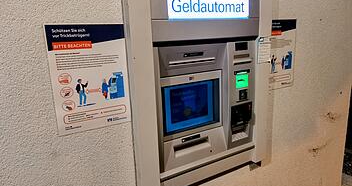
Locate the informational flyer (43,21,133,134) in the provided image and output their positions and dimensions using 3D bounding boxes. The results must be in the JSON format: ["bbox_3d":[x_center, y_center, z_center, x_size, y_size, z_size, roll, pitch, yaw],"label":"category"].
[{"bbox_3d":[-0.328,-0.056,1.046,0.297,0.420,0.008,-10,15,-30],"label":"informational flyer"}]

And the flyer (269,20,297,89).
[{"bbox_3d":[0.646,-0.227,1.625,0.297,0.420,0.008,-10,15,-30],"label":"flyer"}]

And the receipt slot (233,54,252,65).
[{"bbox_3d":[0.363,-0.179,1.430,0.127,0.048,0.025,-10,15,-30],"label":"receipt slot"}]

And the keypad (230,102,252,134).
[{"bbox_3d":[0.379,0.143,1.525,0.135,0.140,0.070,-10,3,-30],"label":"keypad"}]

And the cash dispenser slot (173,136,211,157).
[{"bbox_3d":[0.085,0.276,1.380,0.218,0.052,0.050,-10,15,-30],"label":"cash dispenser slot"}]

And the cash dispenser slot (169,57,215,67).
[{"bbox_3d":[0.085,-0.151,1.292,0.268,0.022,0.025,-10,15,-30],"label":"cash dispenser slot"}]

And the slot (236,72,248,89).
[{"bbox_3d":[0.362,-0.066,1.440,0.080,0.085,0.030,-10,15,-30],"label":"slot"}]

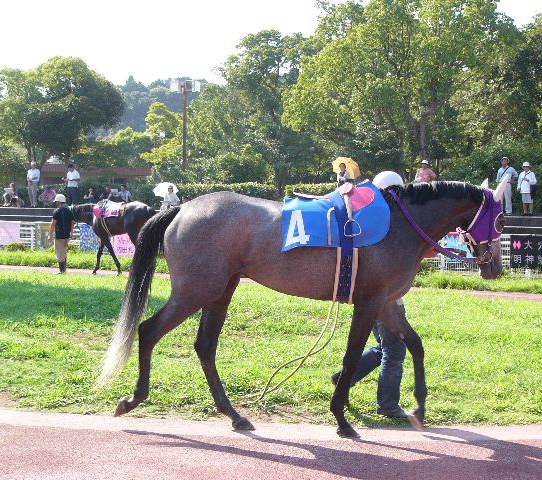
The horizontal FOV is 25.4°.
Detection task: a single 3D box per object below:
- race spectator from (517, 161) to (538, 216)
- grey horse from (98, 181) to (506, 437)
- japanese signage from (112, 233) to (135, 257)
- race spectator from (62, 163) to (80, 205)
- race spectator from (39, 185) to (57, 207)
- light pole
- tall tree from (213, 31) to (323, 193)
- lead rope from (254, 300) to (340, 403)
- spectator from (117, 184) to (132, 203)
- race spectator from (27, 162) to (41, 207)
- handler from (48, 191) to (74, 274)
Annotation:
[{"bbox_3d":[7.626,-1.516,35.800,0.550,1.610,0.360,1,2,16],"label":"race spectator"},{"bbox_3d":[0.198,0.448,7.800,2.620,1.660,0.620,1,1,5],"label":"grey horse"},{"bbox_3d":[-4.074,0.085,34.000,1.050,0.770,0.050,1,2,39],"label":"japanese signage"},{"bbox_3d":[-7.441,-2.030,44.600,0.550,1.660,0.420,1,2,25],"label":"race spectator"},{"bbox_3d":[-8.331,-1.655,45.000,0.650,0.860,0.650,1,2,30],"label":"race spectator"},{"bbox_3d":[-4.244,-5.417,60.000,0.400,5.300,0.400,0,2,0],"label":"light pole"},{"bbox_3d":[-0.060,-4.853,48.000,4.600,7.100,4.400,1,1,0],"label":"tall tree"},{"bbox_3d":[0.177,0.768,8.350,0.600,0.720,0.200,0,2,0],"label":"lead rope"},{"bbox_3d":[-5.327,-1.618,43.700,0.520,0.850,0.600,1,2,37],"label":"spectator"},{"bbox_3d":[-8.855,-2.089,45.000,0.520,1.720,0.380,1,2,23],"label":"race spectator"},{"bbox_3d":[-4.501,-0.128,25.700,0.420,1.720,0.520,2,2,41],"label":"handler"}]

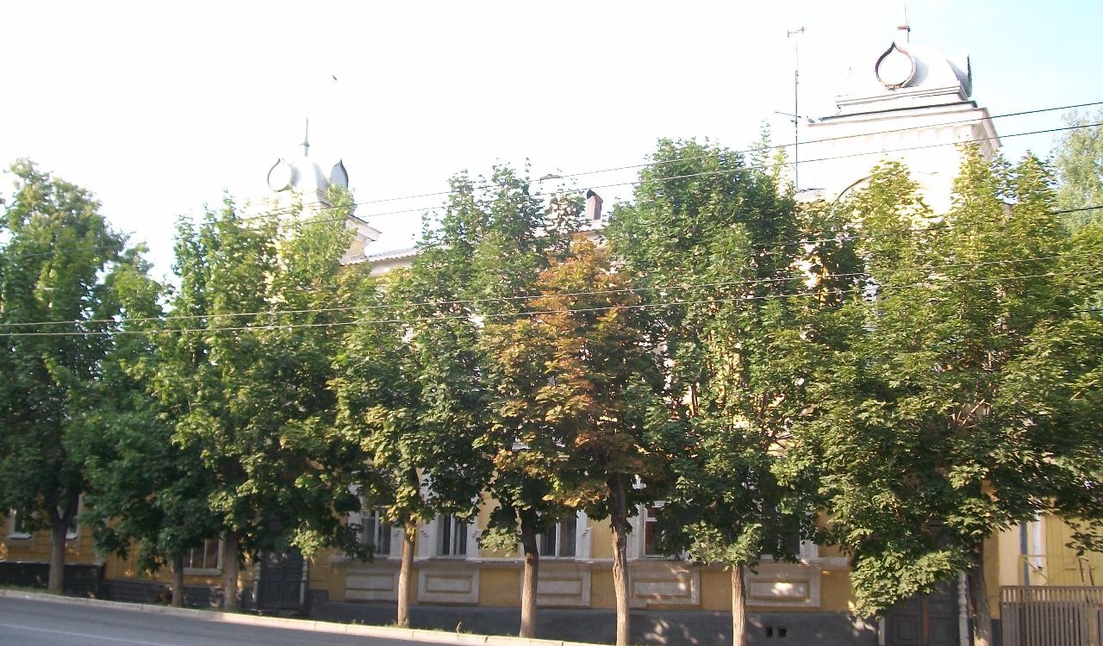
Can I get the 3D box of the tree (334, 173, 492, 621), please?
[{"bbox_3d":[-3.028,1.479,24.966,3.554,9.931,3.554,1,-12,0],"label":"tree"}]

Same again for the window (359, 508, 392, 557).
[{"bbox_3d":[-4.259,5.028,27.676,0.900,1.248,0.150,-4,-13,20],"label":"window"}]

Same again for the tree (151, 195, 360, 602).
[{"bbox_3d":[-6.827,1.591,26.343,4.530,9.697,4.530,-4,-13,20],"label":"tree"}]

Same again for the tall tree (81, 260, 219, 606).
[{"bbox_3d":[-9.519,2.437,27.147,3.426,8.222,3.426,-4,-13,20],"label":"tall tree"}]

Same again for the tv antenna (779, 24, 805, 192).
[{"bbox_3d":[5.898,-5.312,28.203,0.668,4.323,0.600,-4,-13,20],"label":"tv antenna"}]

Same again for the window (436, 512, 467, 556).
[{"bbox_3d":[-2.349,4.915,26.996,0.812,1.198,0.150,-4,-13,20],"label":"window"}]

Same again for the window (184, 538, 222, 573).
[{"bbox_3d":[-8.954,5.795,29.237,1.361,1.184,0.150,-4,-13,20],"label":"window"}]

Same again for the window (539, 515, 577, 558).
[{"bbox_3d":[0.159,4.753,26.107,0.926,1.158,0.150,-4,-13,20],"label":"window"}]

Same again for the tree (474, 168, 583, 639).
[{"bbox_3d":[-0.455,1.462,24.020,2.615,9.944,2.615,1,-12,0],"label":"tree"}]

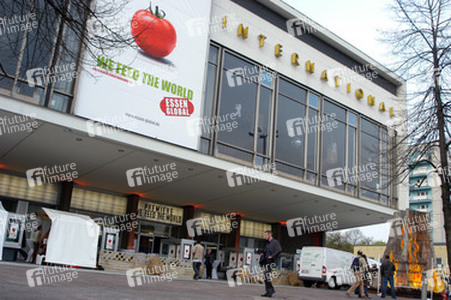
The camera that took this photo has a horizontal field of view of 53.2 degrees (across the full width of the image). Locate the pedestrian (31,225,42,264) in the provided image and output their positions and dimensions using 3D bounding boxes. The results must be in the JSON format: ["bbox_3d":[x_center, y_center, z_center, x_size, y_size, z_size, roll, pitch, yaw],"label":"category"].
[{"bbox_3d":[-8.420,4.170,19.980,0.500,1.680,0.400,-1,-17,18],"label":"pedestrian"}]

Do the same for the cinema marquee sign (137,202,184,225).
[{"bbox_3d":[-4.216,4.000,28.654,3.600,1.150,0.220,17,-20,-38],"label":"cinema marquee sign"}]

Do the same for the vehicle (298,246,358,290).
[{"bbox_3d":[7.090,7.880,29.750,1.950,2.450,5.200,-10,-21,41],"label":"vehicle"}]

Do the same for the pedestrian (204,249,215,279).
[{"bbox_3d":[-0.940,6.785,26.800,0.560,1.700,0.400,2,-16,9],"label":"pedestrian"}]

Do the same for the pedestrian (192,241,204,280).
[{"bbox_3d":[-1.237,5.026,20.500,0.540,1.720,0.480,5,-16,-2],"label":"pedestrian"}]

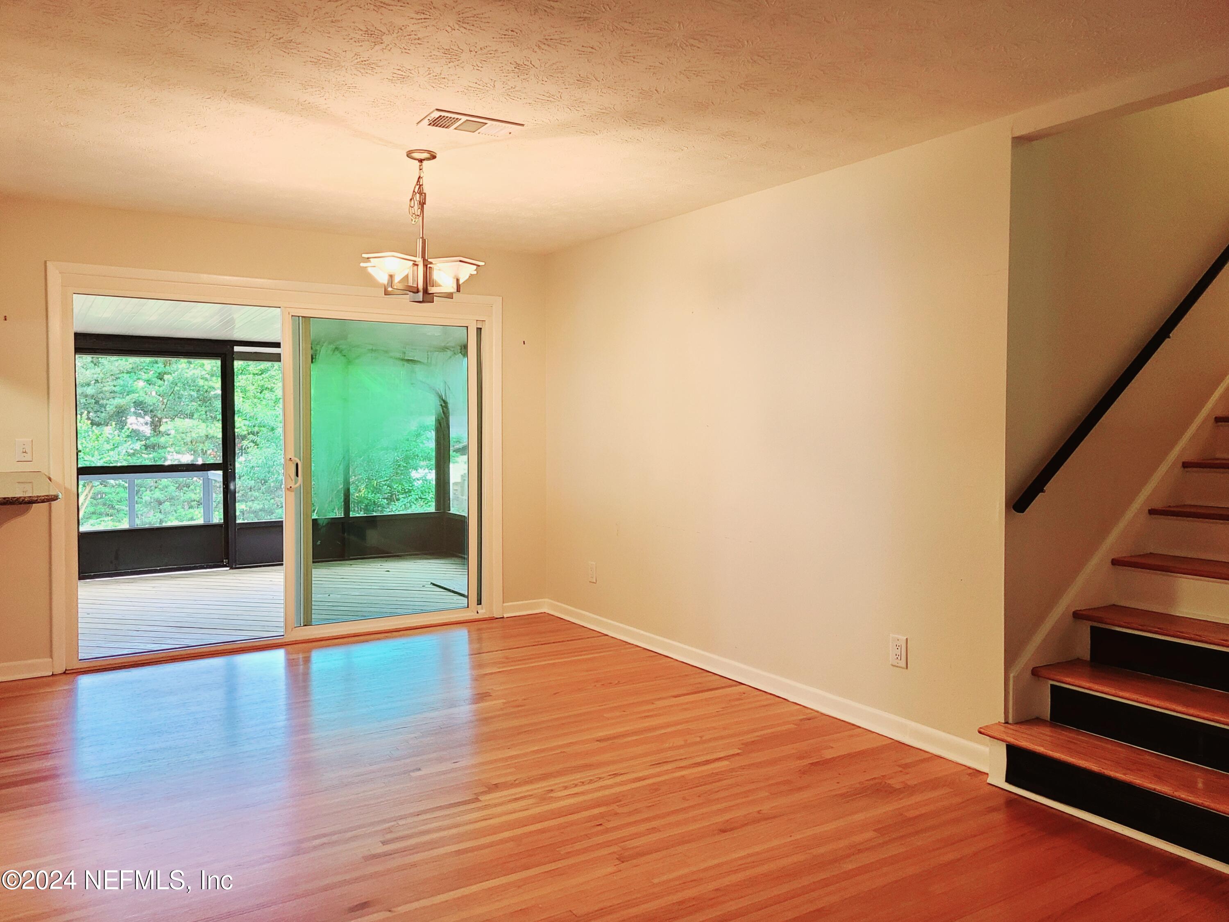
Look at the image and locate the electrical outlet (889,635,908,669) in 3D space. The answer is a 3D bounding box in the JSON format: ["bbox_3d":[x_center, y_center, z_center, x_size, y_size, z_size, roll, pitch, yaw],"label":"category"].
[{"bbox_3d":[1.178,0.791,3.825,0.010,0.127,0.083,-2,3,-33],"label":"electrical outlet"}]

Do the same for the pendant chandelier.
[{"bbox_3d":[-0.806,-0.971,3.859,0.500,0.620,0.500,-1,3,-17],"label":"pendant chandelier"}]

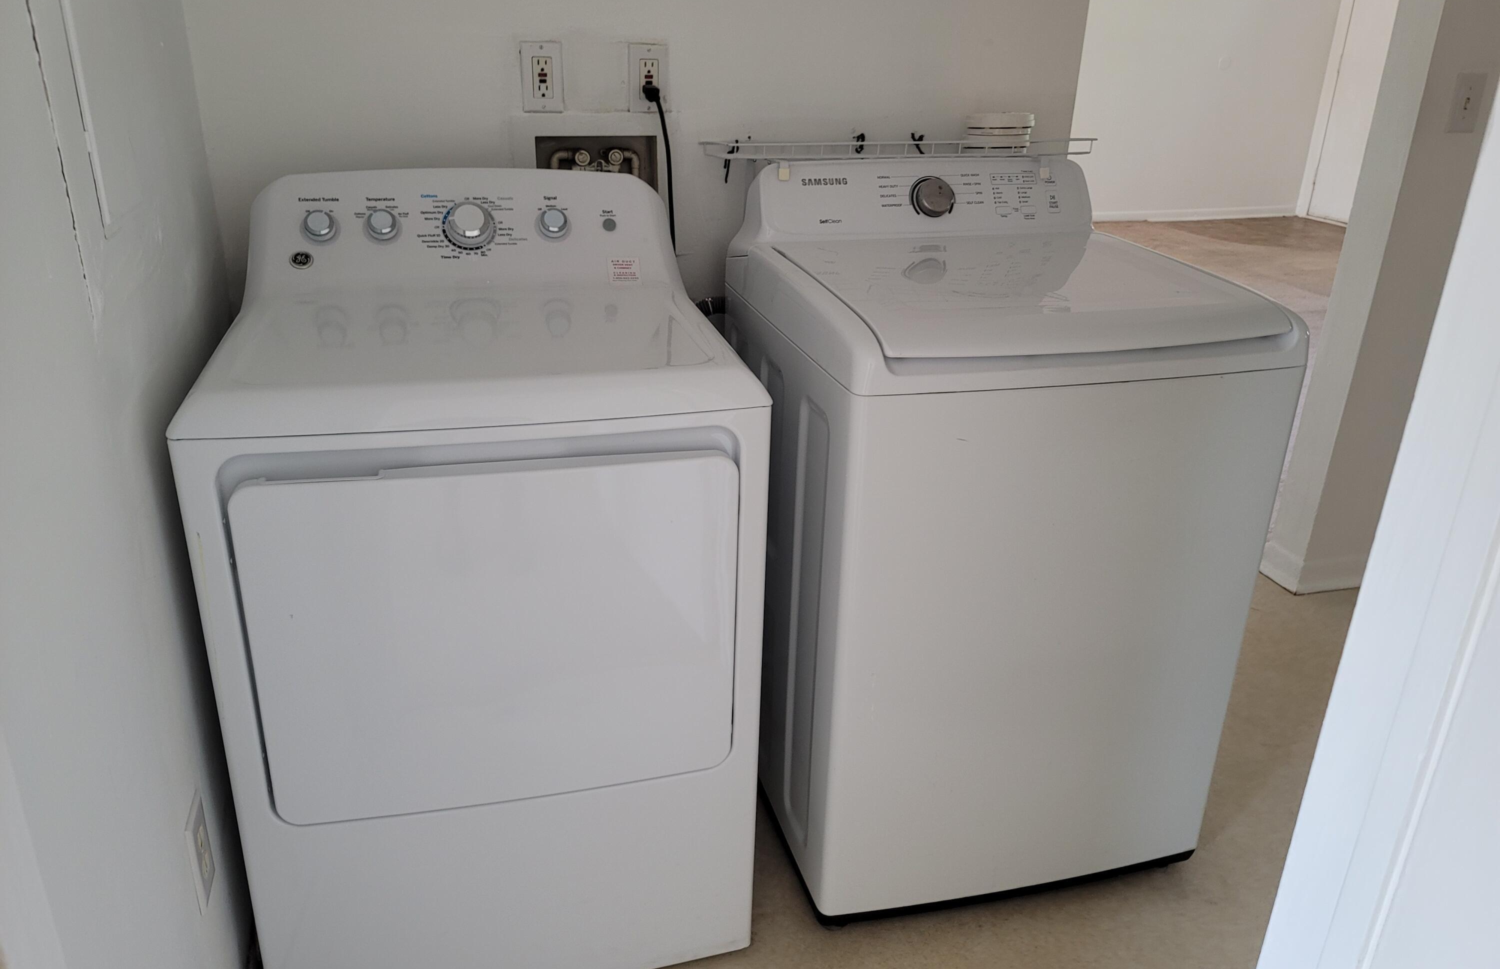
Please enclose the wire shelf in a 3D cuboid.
[{"bbox_3d":[0.296,-0.626,2.028,0.775,0.038,0.165,-5,23,-16],"label":"wire shelf"}]

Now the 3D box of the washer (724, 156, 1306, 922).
[{"bbox_3d":[0.367,0.043,1.907,0.690,1.115,0.725,-4,23,-15],"label":"washer"}]

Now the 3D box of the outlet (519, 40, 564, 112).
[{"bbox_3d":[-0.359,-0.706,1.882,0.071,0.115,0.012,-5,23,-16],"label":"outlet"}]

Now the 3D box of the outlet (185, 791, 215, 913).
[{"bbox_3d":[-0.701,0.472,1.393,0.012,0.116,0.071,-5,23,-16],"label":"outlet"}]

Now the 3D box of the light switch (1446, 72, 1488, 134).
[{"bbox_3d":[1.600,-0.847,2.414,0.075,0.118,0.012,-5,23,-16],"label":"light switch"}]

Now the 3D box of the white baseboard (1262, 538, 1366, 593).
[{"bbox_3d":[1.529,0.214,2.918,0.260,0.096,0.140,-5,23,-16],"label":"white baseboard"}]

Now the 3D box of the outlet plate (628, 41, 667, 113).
[{"bbox_3d":[-0.178,-0.723,1.932,0.071,0.115,0.012,-5,23,-16],"label":"outlet plate"}]

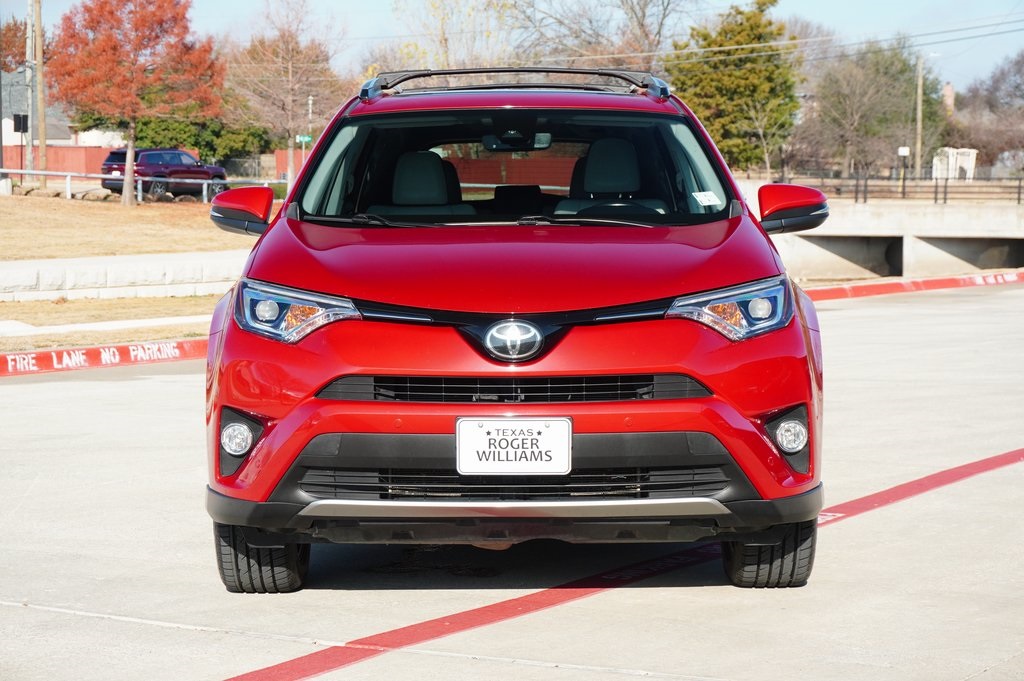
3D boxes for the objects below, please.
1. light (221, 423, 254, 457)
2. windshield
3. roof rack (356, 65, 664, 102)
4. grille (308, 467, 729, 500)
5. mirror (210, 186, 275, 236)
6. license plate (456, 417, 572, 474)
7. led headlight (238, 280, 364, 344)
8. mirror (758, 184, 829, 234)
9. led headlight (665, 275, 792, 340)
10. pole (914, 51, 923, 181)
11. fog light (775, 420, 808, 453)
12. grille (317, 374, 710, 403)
[{"bbox_3d":[-0.763,0.275,5.770,0.095,0.095,0.070,0,3,0],"label":"light"},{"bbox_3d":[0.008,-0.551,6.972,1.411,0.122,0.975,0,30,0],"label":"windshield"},{"bbox_3d":[0.015,-0.951,8.025,1.095,0.141,1.504,0,3,0],"label":"roof rack"},{"bbox_3d":[0.006,0.380,5.624,1.187,0.090,0.154,0,3,0],"label":"grille"},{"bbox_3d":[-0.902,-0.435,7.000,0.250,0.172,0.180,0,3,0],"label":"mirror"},{"bbox_3d":[0.007,0.281,5.490,0.305,0.154,0.012,0,3,0],"label":"license plate"},{"bbox_3d":[-0.598,-0.086,5.792,0.389,0.167,0.384,0,3,0],"label":"led headlight"},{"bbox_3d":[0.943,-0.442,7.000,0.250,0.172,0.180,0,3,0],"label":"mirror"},{"bbox_3d":[0.608,-0.092,5.792,0.385,0.168,0.387,0,3,0],"label":"led headlight"},{"bbox_3d":[24.510,-13.436,125.000,0.300,7.591,0.300,0,3,0],"label":"pole"},{"bbox_3d":[0.777,0.266,5.770,0.095,0.095,0.070,0,3,0],"label":"fog light"},{"bbox_3d":[0.004,0.125,5.624,1.082,0.073,0.153,0,3,0],"label":"grille"}]

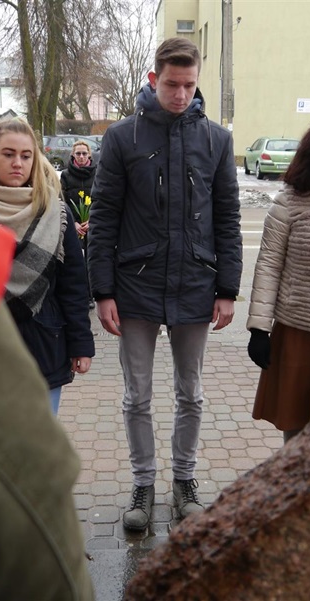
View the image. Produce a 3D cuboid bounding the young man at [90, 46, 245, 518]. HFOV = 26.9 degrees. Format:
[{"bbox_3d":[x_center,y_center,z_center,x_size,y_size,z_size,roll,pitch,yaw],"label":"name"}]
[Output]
[{"bbox_3d":[0.041,-0.015,2.524,0.560,1.850,0.370,-1,13,-6],"label":"young man"}]

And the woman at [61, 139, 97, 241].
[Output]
[{"bbox_3d":[-0.700,-0.754,6.298,0.470,1.630,0.380,-1,13,-7],"label":"woman"}]

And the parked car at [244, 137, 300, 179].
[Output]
[{"bbox_3d":[4.719,-5.569,25.354,1.750,1.510,4.200,1,13,-1],"label":"parked car"}]

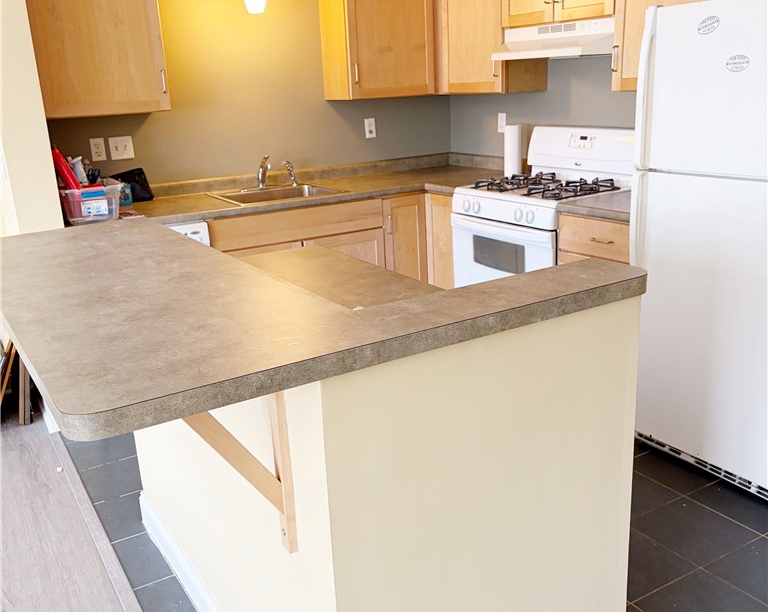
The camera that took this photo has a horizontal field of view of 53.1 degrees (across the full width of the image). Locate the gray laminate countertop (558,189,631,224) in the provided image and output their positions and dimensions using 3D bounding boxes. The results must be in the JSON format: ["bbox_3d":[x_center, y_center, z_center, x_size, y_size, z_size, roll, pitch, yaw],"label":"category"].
[{"bbox_3d":[1.199,-0.434,3.364,0.645,0.037,0.511,-12,19,-29],"label":"gray laminate countertop"}]

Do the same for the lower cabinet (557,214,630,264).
[{"bbox_3d":[1.228,0.002,3.497,0.625,0.877,0.511,-12,19,-29],"label":"lower cabinet"}]

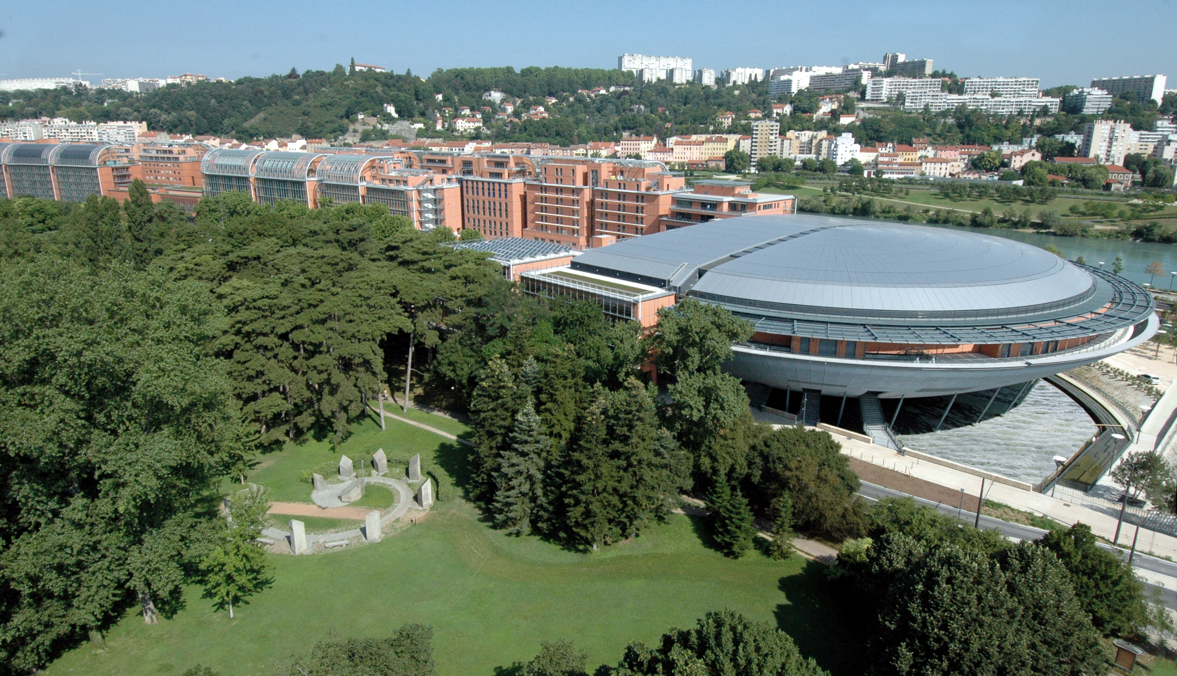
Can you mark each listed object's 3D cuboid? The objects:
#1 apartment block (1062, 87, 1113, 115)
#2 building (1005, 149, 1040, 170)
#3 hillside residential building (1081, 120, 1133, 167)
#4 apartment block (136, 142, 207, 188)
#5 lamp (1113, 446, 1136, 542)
[{"bbox_3d":[439.140,-208.490,605.000,24.000,22.000,23.000,-2,16,-6],"label":"apartment block"},{"bbox_3d":[284.672,-116.408,445.667,12.100,12.800,11.700,1,17,5],"label":"building"},{"bbox_3d":[368.900,-138.230,488.000,23.500,32.000,11.500,1,16,3],"label":"hillside residential building"},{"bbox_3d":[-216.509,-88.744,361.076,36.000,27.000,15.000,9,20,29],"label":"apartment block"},{"bbox_3d":[55.126,16.943,70.531,0.350,9.800,0.350,0,17,0],"label":"lamp"}]

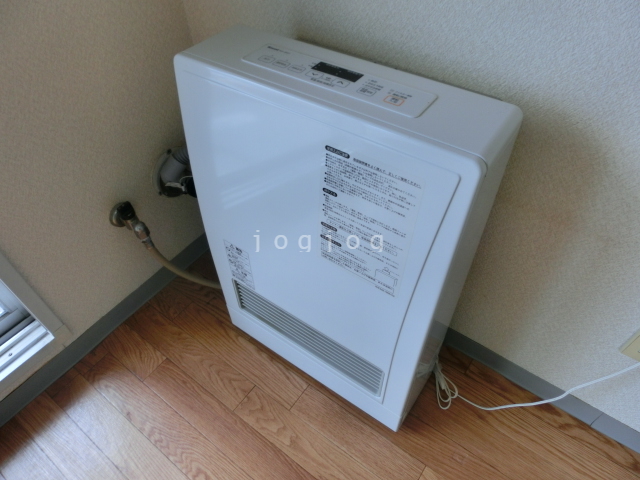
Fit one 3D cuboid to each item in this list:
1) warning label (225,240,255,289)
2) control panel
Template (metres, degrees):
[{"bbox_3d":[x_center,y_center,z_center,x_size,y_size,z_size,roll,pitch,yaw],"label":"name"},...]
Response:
[{"bbox_3d":[-0.165,0.054,0.922,0.066,0.110,0.003,27,49,24],"label":"warning label"},{"bbox_3d":[0.017,-0.225,0.614,0.286,0.010,0.070,27,49,24],"label":"control panel"}]

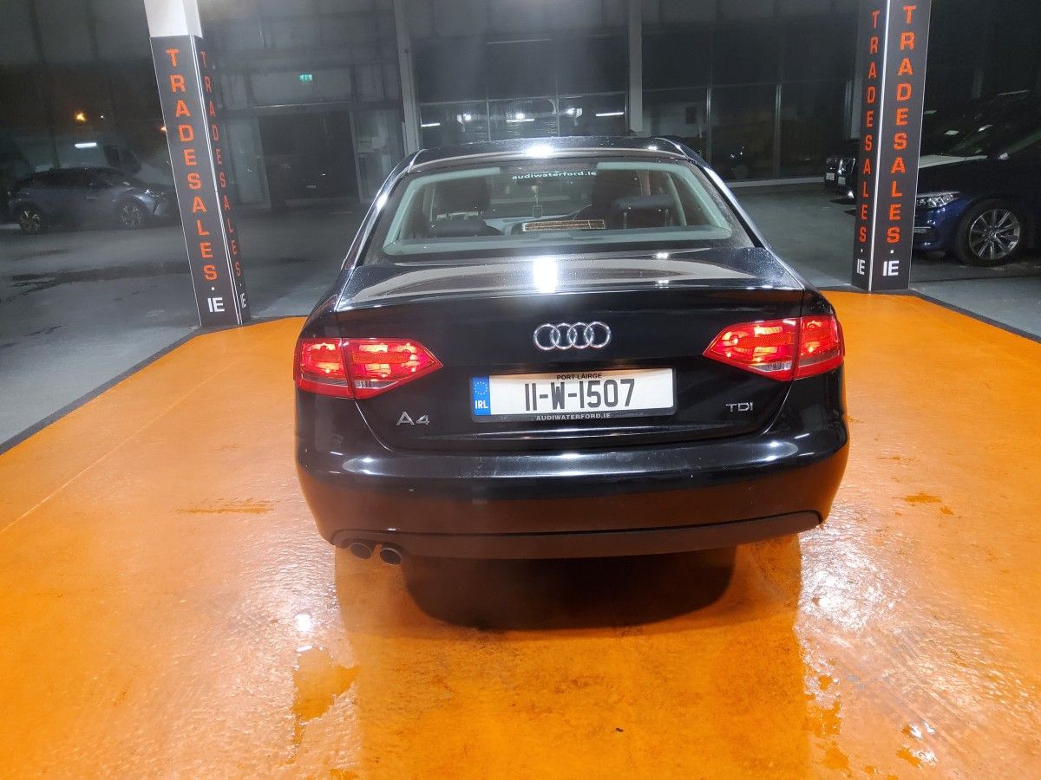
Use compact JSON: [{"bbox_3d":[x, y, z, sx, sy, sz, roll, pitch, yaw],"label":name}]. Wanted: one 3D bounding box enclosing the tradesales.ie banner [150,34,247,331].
[{"bbox_3d":[-2.765,-1.773,6.865,0.360,2.420,0.320,-3,17,2],"label":"tradesales.ie banner"}]

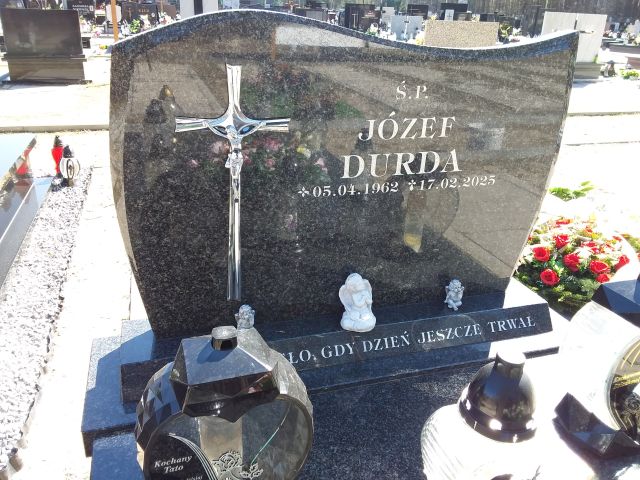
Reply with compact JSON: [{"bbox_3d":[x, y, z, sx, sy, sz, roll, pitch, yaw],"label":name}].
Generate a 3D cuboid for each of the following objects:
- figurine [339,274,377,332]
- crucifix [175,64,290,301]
[{"bbox_3d":[0.085,0.147,1.280,0.089,0.144,0.072,-5,24,-18],"label":"figurine"},{"bbox_3d":[-0.179,-0.096,1.121,0.238,0.532,0.030,-5,24,-18],"label":"crucifix"}]

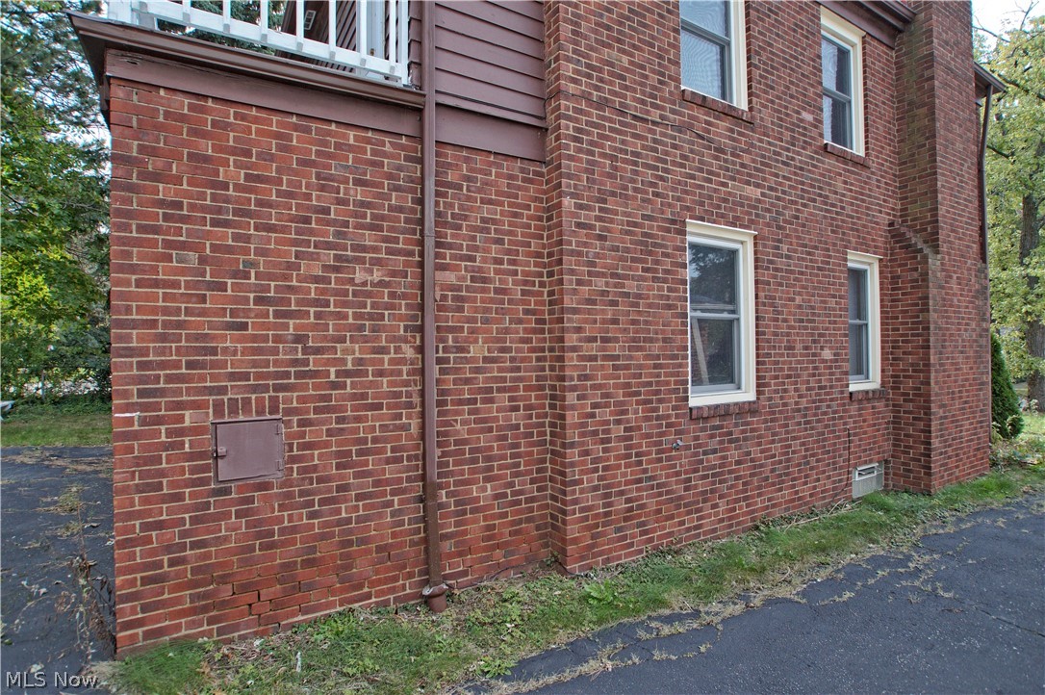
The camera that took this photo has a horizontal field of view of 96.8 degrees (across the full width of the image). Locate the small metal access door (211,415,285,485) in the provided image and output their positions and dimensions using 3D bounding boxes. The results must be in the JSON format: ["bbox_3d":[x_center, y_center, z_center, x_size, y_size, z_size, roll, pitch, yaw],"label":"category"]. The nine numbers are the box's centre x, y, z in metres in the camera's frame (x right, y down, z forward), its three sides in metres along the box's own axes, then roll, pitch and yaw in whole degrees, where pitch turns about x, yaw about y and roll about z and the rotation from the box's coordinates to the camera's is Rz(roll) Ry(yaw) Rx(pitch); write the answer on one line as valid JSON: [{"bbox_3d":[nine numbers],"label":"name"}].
[{"bbox_3d":[-1.512,0.563,2.561,0.342,0.354,0.040,0,-1,-27],"label":"small metal access door"}]

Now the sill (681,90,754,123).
[{"bbox_3d":[1.737,-2.128,4.174,0.910,0.100,0.110,0,-1,-29],"label":"sill"}]

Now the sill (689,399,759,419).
[{"bbox_3d":[1.766,0.548,4.120,0.860,0.103,0.110,0,-1,-29],"label":"sill"}]

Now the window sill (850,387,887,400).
[{"bbox_3d":[3.885,0.536,5.282,0.730,0.103,0.110,0,-1,-29],"label":"window sill"}]

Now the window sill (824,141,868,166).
[{"bbox_3d":[3.604,-2.124,5.199,0.870,0.103,0.110,0,-1,-29],"label":"window sill"}]

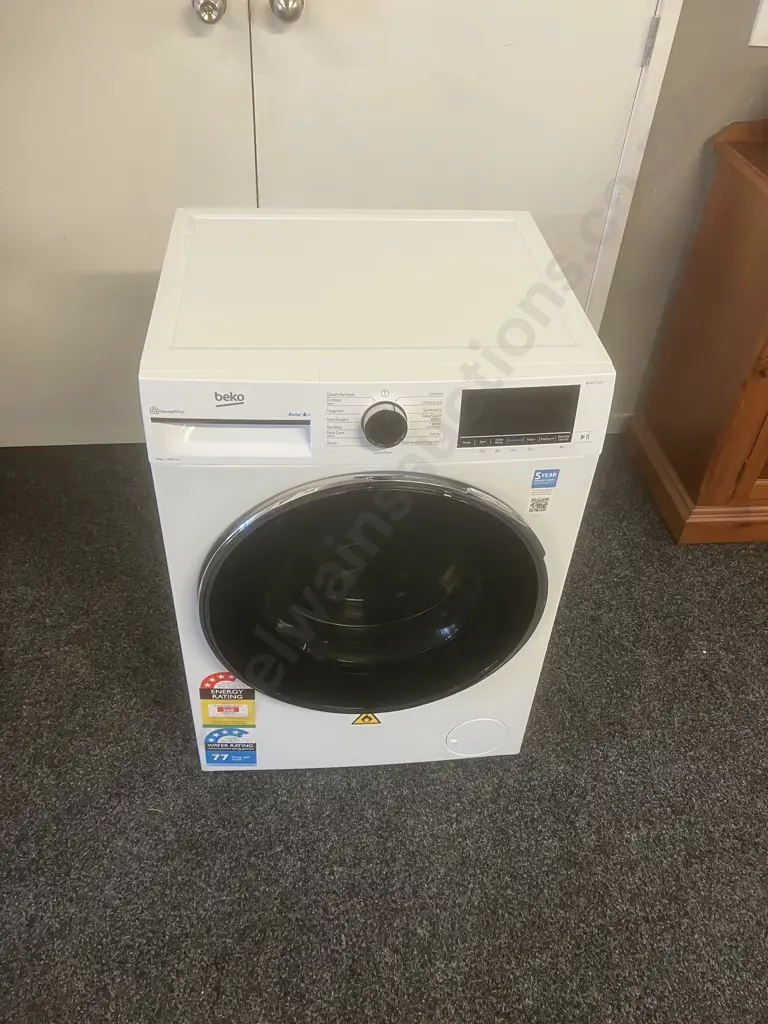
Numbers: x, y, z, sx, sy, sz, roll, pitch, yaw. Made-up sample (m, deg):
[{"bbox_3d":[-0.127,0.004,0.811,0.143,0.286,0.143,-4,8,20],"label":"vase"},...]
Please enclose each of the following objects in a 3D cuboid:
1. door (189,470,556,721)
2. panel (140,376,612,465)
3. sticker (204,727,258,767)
[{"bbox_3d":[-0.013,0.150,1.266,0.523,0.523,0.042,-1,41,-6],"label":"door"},{"bbox_3d":[0.000,-0.117,1.065,0.597,0.123,0.040,-1,41,-6],"label":"panel"},{"bbox_3d":[-0.272,0.420,1.478,0.090,0.117,0.003,1,40,-8],"label":"sticker"}]

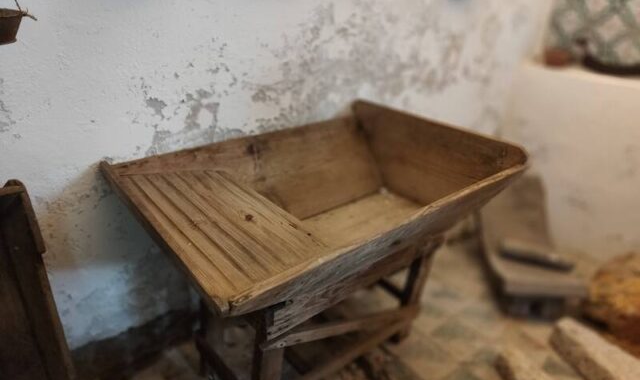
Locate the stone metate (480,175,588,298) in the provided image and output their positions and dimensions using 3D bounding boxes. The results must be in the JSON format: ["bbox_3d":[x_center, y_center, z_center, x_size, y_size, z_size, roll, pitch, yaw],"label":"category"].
[{"bbox_3d":[0.920,0.214,2.097,0.317,0.338,0.580,4,27,7],"label":"stone metate"}]

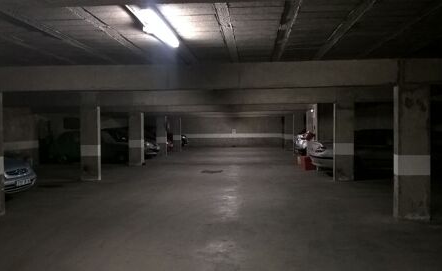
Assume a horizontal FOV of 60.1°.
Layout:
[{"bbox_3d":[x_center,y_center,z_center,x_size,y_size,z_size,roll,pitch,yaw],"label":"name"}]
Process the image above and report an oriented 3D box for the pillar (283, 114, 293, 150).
[{"bbox_3d":[4.395,-0.090,24.657,0.504,2.158,0.237,0,1,4],"label":"pillar"}]

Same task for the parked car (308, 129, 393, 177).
[{"bbox_3d":[5.092,0.481,12.285,4.200,1.500,1.740,0,1,4],"label":"parked car"}]

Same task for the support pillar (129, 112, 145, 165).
[{"bbox_3d":[-3.527,0.152,15.920,0.504,2.158,0.237,0,1,4],"label":"support pillar"}]

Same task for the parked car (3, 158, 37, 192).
[{"bbox_3d":[-6.325,0.680,8.313,4.150,1.450,1.720,0,1,4],"label":"parked car"}]

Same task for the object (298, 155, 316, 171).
[{"bbox_3d":[3.118,0.943,13.636,0.550,0.560,0.500,0,1,4],"label":"object"}]

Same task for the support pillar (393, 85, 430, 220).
[{"bbox_3d":[3.152,0.271,6.300,0.512,2.190,0.230,0,1,4],"label":"support pillar"}]

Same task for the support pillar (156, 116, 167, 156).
[{"bbox_3d":[-3.210,0.059,20.521,0.512,2.190,0.230,0,1,4],"label":"support pillar"}]

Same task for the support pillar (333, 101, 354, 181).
[{"bbox_3d":[3.450,0.190,10.733,0.504,2.158,0.237,0,1,4],"label":"support pillar"}]

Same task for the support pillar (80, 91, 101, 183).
[{"bbox_3d":[-3.863,0.152,11.389,0.512,2.371,0.230,0,1,4],"label":"support pillar"}]

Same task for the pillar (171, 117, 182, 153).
[{"bbox_3d":[-2.884,-0.033,25.086,0.512,2.190,0.230,0,1,4],"label":"pillar"}]

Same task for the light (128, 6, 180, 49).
[{"bbox_3d":[-0.606,-1.058,3.729,0.170,0.110,1.320,0,1,4],"label":"light"}]

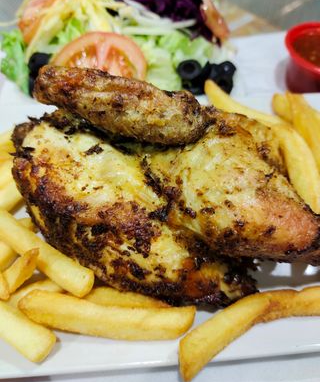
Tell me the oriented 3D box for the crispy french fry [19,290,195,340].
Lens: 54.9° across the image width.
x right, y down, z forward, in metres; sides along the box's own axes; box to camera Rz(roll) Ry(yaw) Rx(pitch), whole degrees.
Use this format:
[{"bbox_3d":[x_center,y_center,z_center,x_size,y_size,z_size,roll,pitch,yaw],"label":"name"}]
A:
[{"bbox_3d":[-0.024,0.058,0.142,0.079,0.013,0.015,5,57,1],"label":"crispy french fry"}]

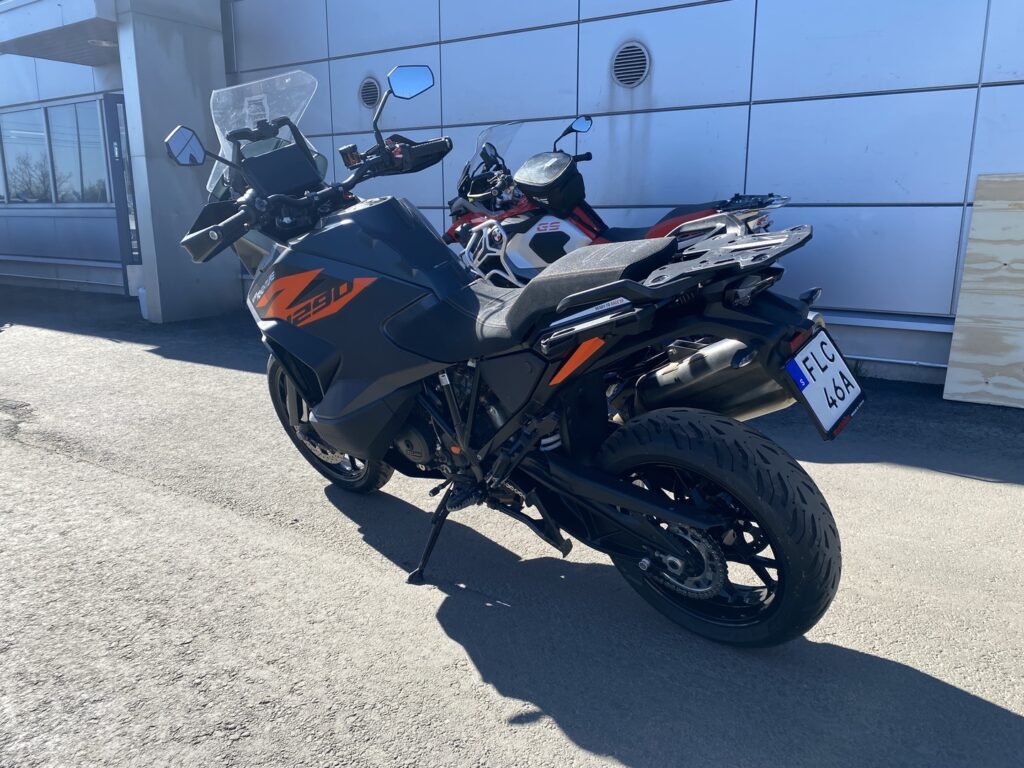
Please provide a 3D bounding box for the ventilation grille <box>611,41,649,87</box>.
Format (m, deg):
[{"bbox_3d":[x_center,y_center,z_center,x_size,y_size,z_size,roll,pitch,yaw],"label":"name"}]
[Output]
[{"bbox_3d":[0.777,-2.100,5.051,0.280,0.280,0.030,8,15,31],"label":"ventilation grille"}]

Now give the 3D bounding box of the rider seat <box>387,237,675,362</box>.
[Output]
[{"bbox_3d":[0.053,-0.223,1.867,0.720,0.220,0.340,11,35,42],"label":"rider seat"}]

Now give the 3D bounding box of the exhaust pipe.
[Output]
[{"bbox_3d":[0.503,0.011,1.912,0.140,0.165,0.440,-32,6,-40],"label":"exhaust pipe"}]

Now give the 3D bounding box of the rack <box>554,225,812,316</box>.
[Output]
[{"bbox_3d":[0.352,-0.261,1.622,0.512,0.085,0.280,-5,20,47],"label":"rack"}]

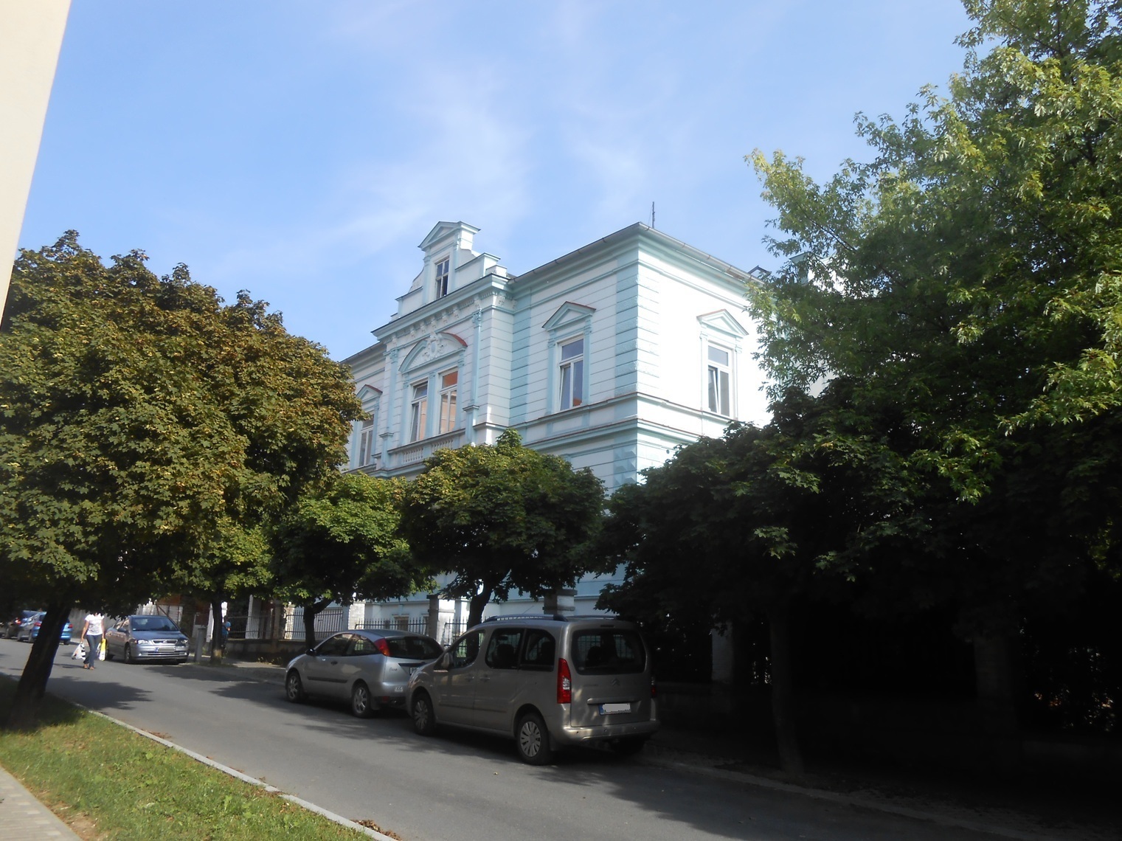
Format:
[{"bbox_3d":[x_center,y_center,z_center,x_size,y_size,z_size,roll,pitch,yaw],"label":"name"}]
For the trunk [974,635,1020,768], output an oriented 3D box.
[{"bbox_3d":[5.824,3.613,11.258,0.460,2.000,0.460,14,-19,-38],"label":"trunk"}]

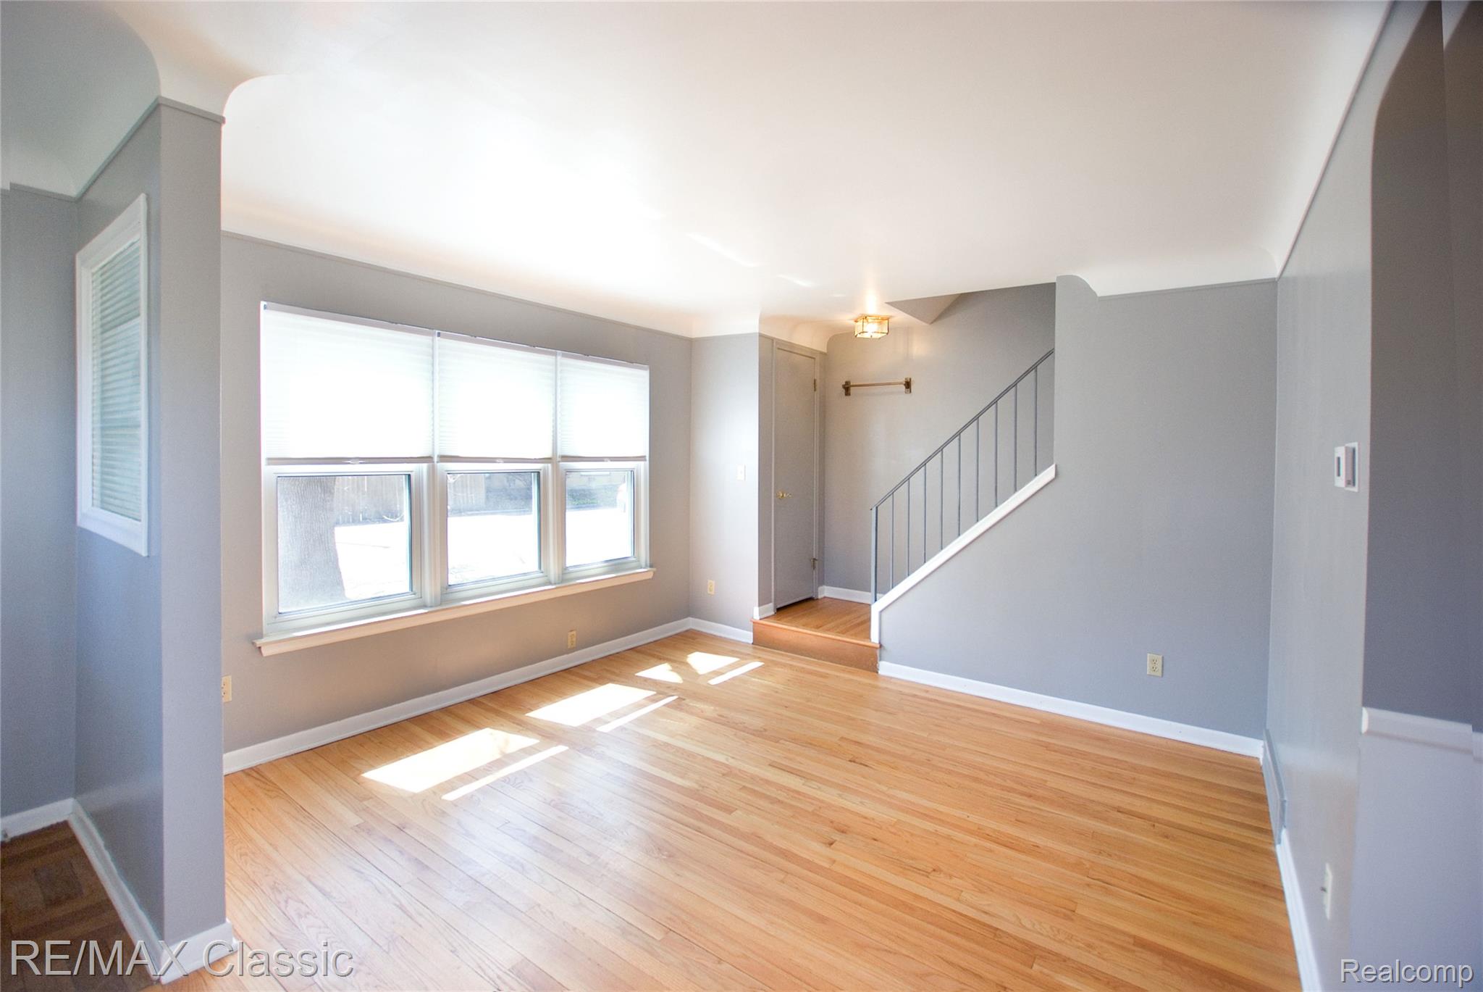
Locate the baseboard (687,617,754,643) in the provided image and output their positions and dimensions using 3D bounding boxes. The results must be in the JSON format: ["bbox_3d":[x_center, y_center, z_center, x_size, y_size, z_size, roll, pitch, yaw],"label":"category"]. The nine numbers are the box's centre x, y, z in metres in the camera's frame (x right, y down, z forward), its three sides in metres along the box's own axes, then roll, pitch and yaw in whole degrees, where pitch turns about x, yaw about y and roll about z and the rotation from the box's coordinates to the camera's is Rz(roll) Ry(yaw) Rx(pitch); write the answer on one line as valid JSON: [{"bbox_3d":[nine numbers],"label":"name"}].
[{"bbox_3d":[-0.183,1.091,4.993,0.642,0.094,0.018,2,3,36],"label":"baseboard"}]

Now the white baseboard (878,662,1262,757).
[{"bbox_3d":[1.744,1.206,3.596,2.006,0.092,0.018,2,3,36],"label":"white baseboard"}]

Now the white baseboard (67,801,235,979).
[{"bbox_3d":[-2.040,1.258,2.077,1.270,0.094,0.171,2,3,36],"label":"white baseboard"}]

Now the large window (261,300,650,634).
[{"bbox_3d":[-1.496,-0.154,3.837,0.101,1.558,2.475,2,3,36],"label":"large window"}]

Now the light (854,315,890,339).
[{"bbox_3d":[1.013,-1.324,4.760,0.202,0.138,0.206,2,3,36],"label":"light"}]

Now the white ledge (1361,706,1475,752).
[{"bbox_3d":[1.257,0.432,1.154,0.139,0.050,0.035,2,3,37],"label":"white ledge"}]

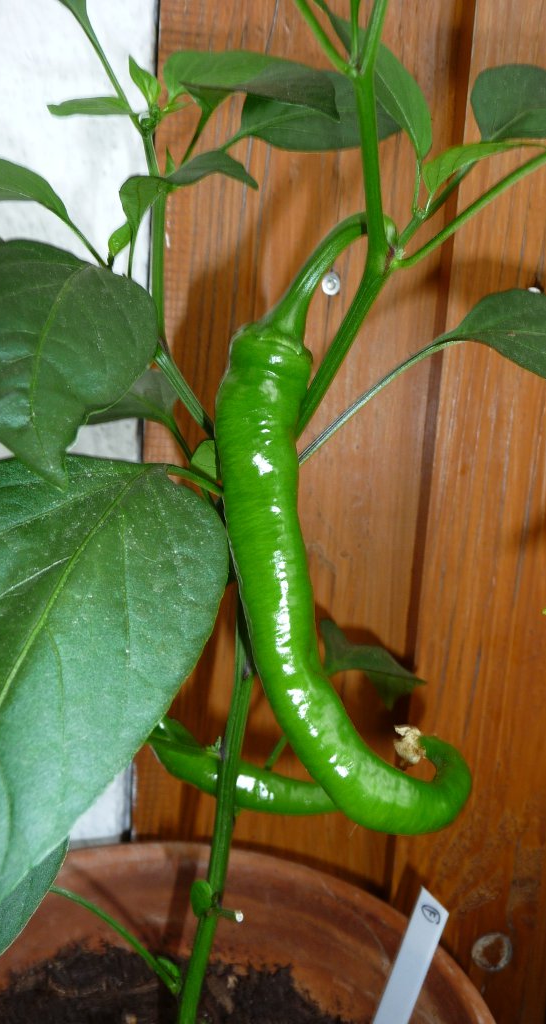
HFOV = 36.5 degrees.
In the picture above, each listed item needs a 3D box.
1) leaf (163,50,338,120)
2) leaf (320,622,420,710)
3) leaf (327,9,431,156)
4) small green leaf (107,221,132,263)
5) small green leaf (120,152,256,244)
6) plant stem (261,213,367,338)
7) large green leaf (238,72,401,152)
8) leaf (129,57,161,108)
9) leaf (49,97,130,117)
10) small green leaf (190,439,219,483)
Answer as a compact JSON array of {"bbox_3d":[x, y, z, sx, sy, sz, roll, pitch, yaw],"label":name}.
[{"bbox_3d":[-0.008,-0.154,0.300,0.061,0.023,0.030,3,10,0],"label":"leaf"},{"bbox_3d":[0.045,0.070,0.375,0.048,0.037,0.025,3,10,0],"label":"leaf"},{"bbox_3d":[0.034,-0.139,0.270,0.022,0.053,0.014,-32,0,-15],"label":"leaf"},{"bbox_3d":[-0.053,-0.093,0.285,0.008,0.013,0.007,3,10,0],"label":"small green leaf"},{"bbox_3d":[-0.029,-0.106,0.280,0.045,0.029,0.022,3,10,0],"label":"small green leaf"},{"bbox_3d":[0.013,-0.073,0.250,0.016,0.046,0.014,29,-18,6],"label":"plant stem"},{"bbox_3d":[0.018,-0.157,0.325,0.062,0.029,0.022,3,10,0],"label":"large green leaf"},{"bbox_3d":[-0.043,-0.145,0.280,0.011,0.017,0.007,6,10,17],"label":"leaf"},{"bbox_3d":[-0.062,-0.137,0.280,0.028,0.006,0.013,2,10,-6],"label":"leaf"},{"bbox_3d":[-0.022,-0.017,0.280,0.013,0.015,0.007,5,10,11],"label":"small green leaf"}]

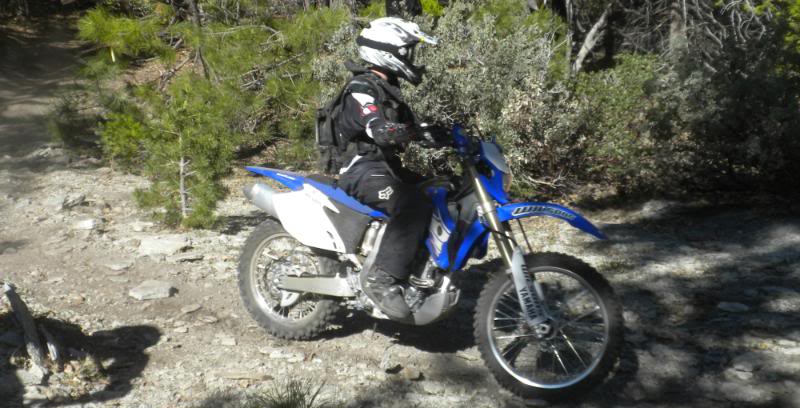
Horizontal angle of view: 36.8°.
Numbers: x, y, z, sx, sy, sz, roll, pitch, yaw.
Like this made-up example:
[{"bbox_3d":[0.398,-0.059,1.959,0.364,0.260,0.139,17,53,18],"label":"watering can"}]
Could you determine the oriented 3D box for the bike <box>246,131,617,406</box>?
[{"bbox_3d":[0.041,0.188,5.782,2.140,1.260,0.820,8,12,31],"label":"bike"}]

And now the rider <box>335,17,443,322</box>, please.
[{"bbox_3d":[0.040,-0.178,5.722,0.740,1.400,0.660,6,11,32],"label":"rider"}]

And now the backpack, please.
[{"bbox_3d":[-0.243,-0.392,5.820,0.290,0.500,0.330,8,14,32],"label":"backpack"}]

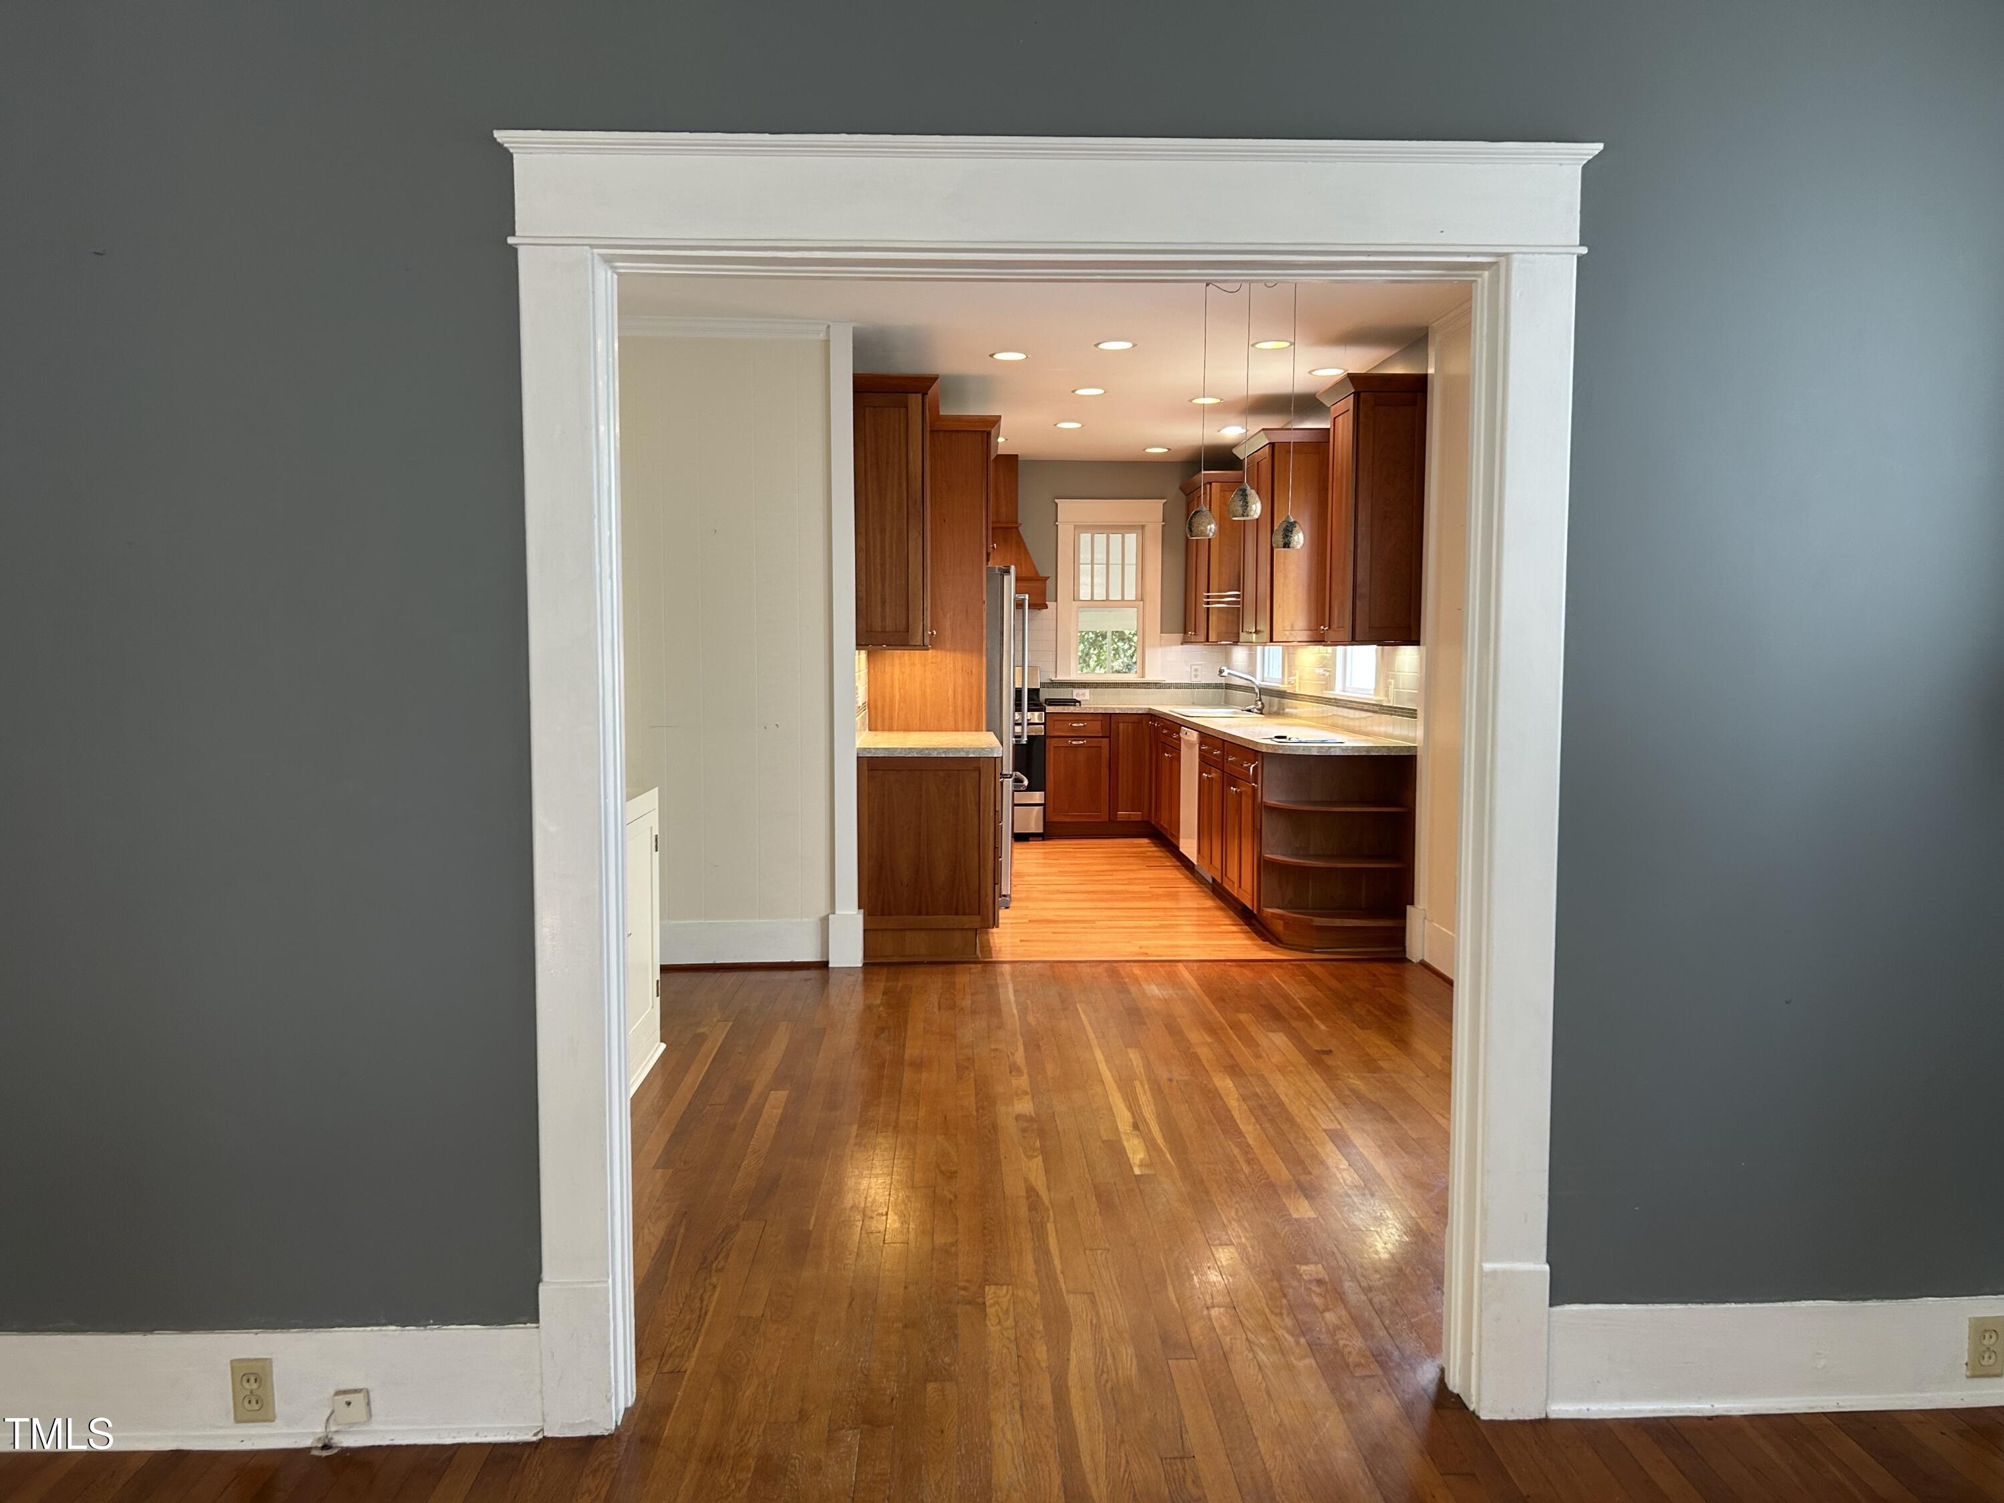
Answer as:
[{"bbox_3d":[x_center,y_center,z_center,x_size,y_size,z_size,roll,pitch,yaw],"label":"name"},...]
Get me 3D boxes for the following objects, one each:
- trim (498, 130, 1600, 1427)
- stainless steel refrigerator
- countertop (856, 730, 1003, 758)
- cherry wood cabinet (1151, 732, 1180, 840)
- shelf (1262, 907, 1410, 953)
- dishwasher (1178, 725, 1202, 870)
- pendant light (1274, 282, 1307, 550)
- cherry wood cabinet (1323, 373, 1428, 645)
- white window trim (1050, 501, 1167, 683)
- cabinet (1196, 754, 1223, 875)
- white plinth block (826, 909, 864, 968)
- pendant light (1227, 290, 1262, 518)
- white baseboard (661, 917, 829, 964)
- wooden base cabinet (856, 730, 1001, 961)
[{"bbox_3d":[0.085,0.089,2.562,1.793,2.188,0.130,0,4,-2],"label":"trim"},{"bbox_3d":[-0.262,-0.090,8.080,0.770,1.770,0.900,0,4,-2],"label":"stainless steel refrigerator"},{"bbox_3d":[-0.335,-0.036,7.019,0.630,0.040,1.180,0,4,-2],"label":"countertop"},{"bbox_3d":[1.346,0.241,9.467,0.620,0.860,1.150,0,4,-2],"label":"cherry wood cabinet"},{"bbox_3d":[1.480,0.808,6.794,0.600,0.140,0.330,0,4,-2],"label":"shelf"},{"bbox_3d":[1.408,0.279,9.025,0.610,0.810,0.610,0,4,-2],"label":"dishwasher"},{"bbox_3d":[1.027,-1.210,5.315,0.115,0.993,0.115,0,4,-2],"label":"pendant light"},{"bbox_3d":[1.631,-1.046,6.649,0.360,1.142,0.500,0,4,-2],"label":"cherry wood cabinet"},{"bbox_3d":[0.796,-1.173,11.048,0.830,1.340,0.080,0,4,-2],"label":"white window trim"},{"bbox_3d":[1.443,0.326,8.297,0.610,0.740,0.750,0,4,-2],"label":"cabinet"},{"bbox_3d":[-0.654,0.794,6.347,0.140,0.230,0.060,0,4,-2],"label":"white plinth block"},{"bbox_3d":[0.833,-1.236,5.076,0.115,0.908,0.115,0,4,-2],"label":"pendant light"},{"bbox_3d":[-1.146,0.819,6.469,0.780,0.195,0.025,0,4,-2],"label":"white baseboard"},{"bbox_3d":[-0.340,0.405,7.153,0.639,0.920,1.120,0,4,-2],"label":"wooden base cabinet"}]

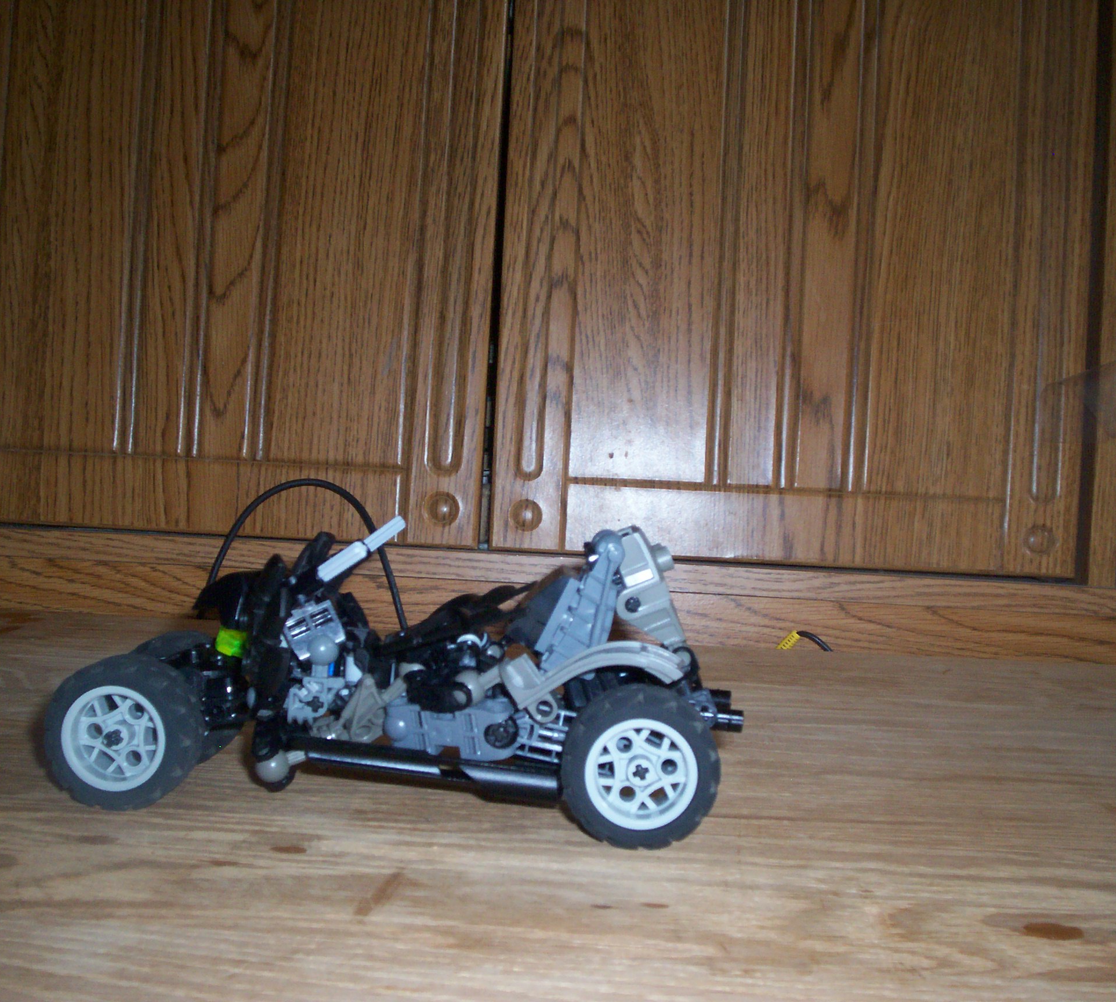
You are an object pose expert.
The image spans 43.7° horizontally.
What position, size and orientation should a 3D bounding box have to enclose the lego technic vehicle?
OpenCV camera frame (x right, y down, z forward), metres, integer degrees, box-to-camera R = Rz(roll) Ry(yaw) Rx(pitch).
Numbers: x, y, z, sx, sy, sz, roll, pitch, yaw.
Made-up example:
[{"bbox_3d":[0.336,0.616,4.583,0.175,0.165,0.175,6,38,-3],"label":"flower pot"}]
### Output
[{"bbox_3d":[-0.045,0.044,0.432,0.203,0.097,0.099,2,2,3],"label":"lego technic vehicle"}]

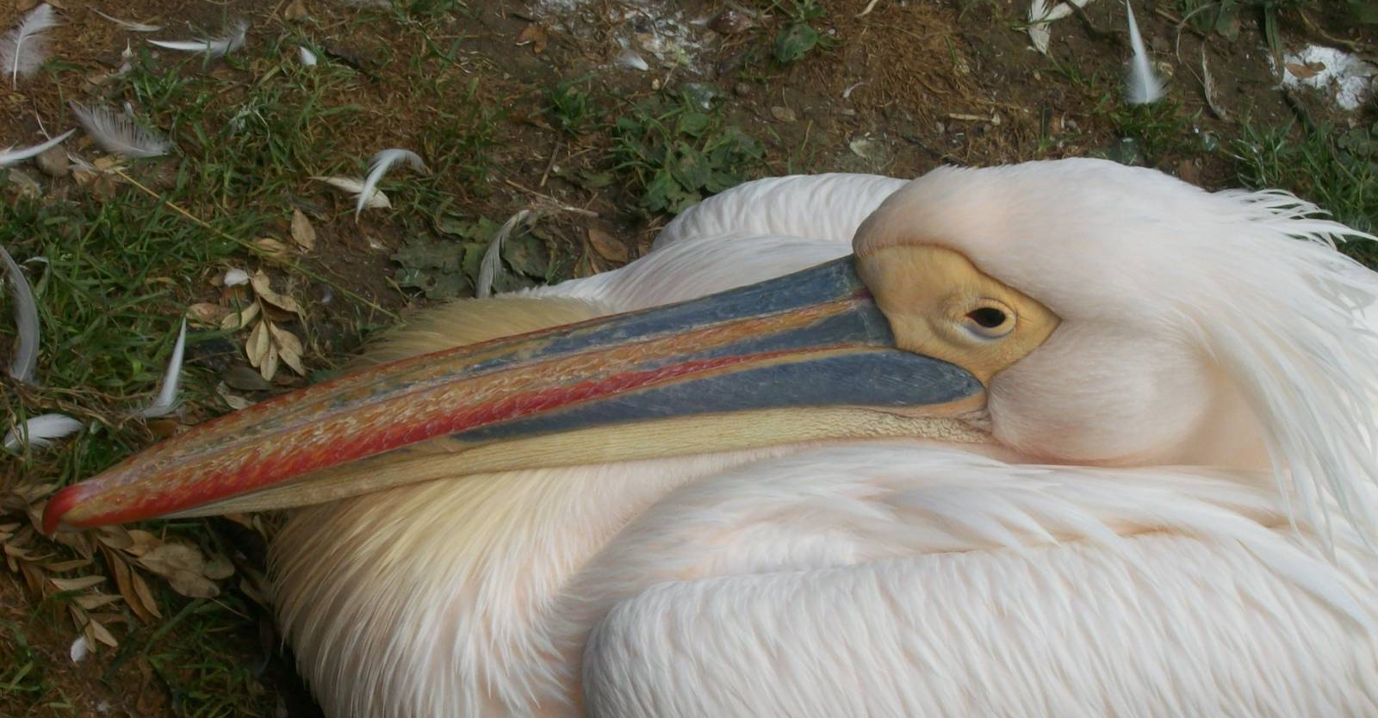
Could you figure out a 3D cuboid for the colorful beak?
[{"bbox_3d":[-0.083,0.029,1.465,0.401,0.062,0.056,-10,51,12],"label":"colorful beak"}]

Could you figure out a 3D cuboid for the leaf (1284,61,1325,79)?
[{"bbox_3d":[0.325,-0.153,1.827,0.021,0.006,0.011,8,52,6],"label":"leaf"}]

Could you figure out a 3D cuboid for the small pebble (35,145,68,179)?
[{"bbox_3d":[-0.336,-0.104,1.826,0.018,0.013,0.019,0,54,0],"label":"small pebble"}]

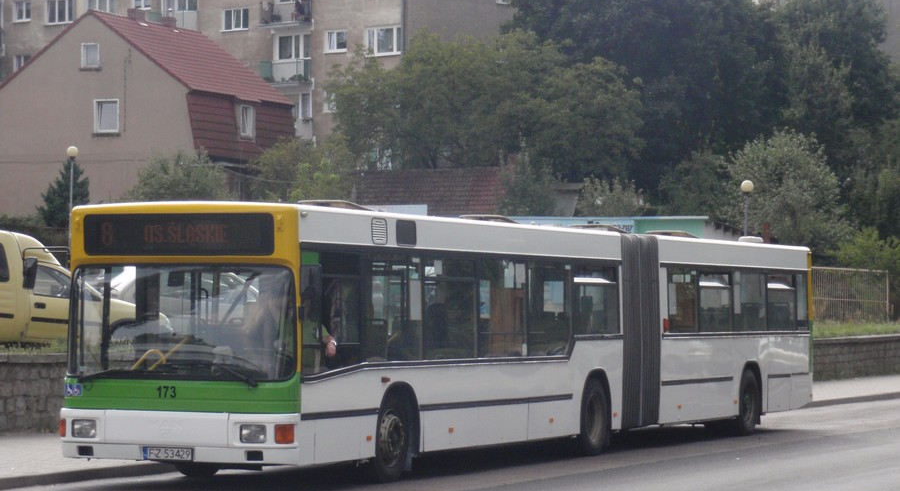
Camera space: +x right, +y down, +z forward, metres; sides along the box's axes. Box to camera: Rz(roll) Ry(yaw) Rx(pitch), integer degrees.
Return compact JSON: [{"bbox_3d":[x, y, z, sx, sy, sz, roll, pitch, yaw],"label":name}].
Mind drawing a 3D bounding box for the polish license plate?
[{"bbox_3d":[-2.637,1.953,24.384,0.525,0.116,0.020,-1,-2,23],"label":"polish license plate"}]

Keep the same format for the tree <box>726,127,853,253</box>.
[{"bbox_3d":[8.048,-0.739,62.000,3.000,4.010,3.000,0,-1,0],"label":"tree"}]

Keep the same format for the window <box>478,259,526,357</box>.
[{"bbox_3d":[0.580,0.695,28.641,0.050,1.050,1.360,-1,-2,23],"label":"window"}]

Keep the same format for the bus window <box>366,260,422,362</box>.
[{"bbox_3d":[-0.593,0.660,26.732,0.060,1.063,1.308,0,-1,24],"label":"bus window"}]

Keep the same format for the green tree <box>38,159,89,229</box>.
[{"bbox_3d":[-12.190,-1.451,82.000,1.650,2.600,1.600,1,-1,0],"label":"green tree"}]

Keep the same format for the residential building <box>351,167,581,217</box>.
[{"bbox_3d":[0.385,-0.308,80.000,6.600,4.500,4.800,0,-2,28],"label":"residential building"}]

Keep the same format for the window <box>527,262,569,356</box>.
[{"bbox_3d":[1.135,0.760,30.637,0.060,1.083,1.336,0,-1,24],"label":"window"}]

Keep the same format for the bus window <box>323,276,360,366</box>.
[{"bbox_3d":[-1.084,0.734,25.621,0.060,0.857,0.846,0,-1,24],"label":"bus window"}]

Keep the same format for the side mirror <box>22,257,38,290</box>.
[{"bbox_3d":[-4.096,0.276,25.400,0.180,0.325,0.080,-1,-2,42],"label":"side mirror"}]

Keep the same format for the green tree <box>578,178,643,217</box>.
[{"bbox_3d":[4.321,-0.458,70.000,1.830,2.800,1.800,0,-1,0],"label":"green tree"}]

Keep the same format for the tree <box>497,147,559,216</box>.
[{"bbox_3d":[2.087,-0.862,70.000,1.670,3.610,1.700,0,-1,0],"label":"tree"}]

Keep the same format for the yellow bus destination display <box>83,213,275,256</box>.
[{"bbox_3d":[-2.584,-0.108,24.526,2.040,0.390,0.100,-1,-2,23],"label":"yellow bus destination display"}]

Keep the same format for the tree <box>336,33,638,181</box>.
[{"bbox_3d":[1.274,-4.505,96.000,11.670,6.870,10.000,0,-1,0],"label":"tree"}]

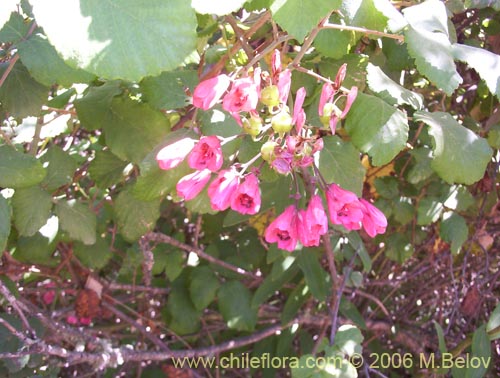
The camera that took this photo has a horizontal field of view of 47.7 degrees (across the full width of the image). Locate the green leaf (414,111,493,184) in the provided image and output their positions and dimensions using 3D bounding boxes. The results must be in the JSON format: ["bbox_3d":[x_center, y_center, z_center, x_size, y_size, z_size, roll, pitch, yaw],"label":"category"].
[{"bbox_3d":[0.173,-0.035,0.480,0.055,0.018,0.085,-29,57,3],"label":"green leaf"}]

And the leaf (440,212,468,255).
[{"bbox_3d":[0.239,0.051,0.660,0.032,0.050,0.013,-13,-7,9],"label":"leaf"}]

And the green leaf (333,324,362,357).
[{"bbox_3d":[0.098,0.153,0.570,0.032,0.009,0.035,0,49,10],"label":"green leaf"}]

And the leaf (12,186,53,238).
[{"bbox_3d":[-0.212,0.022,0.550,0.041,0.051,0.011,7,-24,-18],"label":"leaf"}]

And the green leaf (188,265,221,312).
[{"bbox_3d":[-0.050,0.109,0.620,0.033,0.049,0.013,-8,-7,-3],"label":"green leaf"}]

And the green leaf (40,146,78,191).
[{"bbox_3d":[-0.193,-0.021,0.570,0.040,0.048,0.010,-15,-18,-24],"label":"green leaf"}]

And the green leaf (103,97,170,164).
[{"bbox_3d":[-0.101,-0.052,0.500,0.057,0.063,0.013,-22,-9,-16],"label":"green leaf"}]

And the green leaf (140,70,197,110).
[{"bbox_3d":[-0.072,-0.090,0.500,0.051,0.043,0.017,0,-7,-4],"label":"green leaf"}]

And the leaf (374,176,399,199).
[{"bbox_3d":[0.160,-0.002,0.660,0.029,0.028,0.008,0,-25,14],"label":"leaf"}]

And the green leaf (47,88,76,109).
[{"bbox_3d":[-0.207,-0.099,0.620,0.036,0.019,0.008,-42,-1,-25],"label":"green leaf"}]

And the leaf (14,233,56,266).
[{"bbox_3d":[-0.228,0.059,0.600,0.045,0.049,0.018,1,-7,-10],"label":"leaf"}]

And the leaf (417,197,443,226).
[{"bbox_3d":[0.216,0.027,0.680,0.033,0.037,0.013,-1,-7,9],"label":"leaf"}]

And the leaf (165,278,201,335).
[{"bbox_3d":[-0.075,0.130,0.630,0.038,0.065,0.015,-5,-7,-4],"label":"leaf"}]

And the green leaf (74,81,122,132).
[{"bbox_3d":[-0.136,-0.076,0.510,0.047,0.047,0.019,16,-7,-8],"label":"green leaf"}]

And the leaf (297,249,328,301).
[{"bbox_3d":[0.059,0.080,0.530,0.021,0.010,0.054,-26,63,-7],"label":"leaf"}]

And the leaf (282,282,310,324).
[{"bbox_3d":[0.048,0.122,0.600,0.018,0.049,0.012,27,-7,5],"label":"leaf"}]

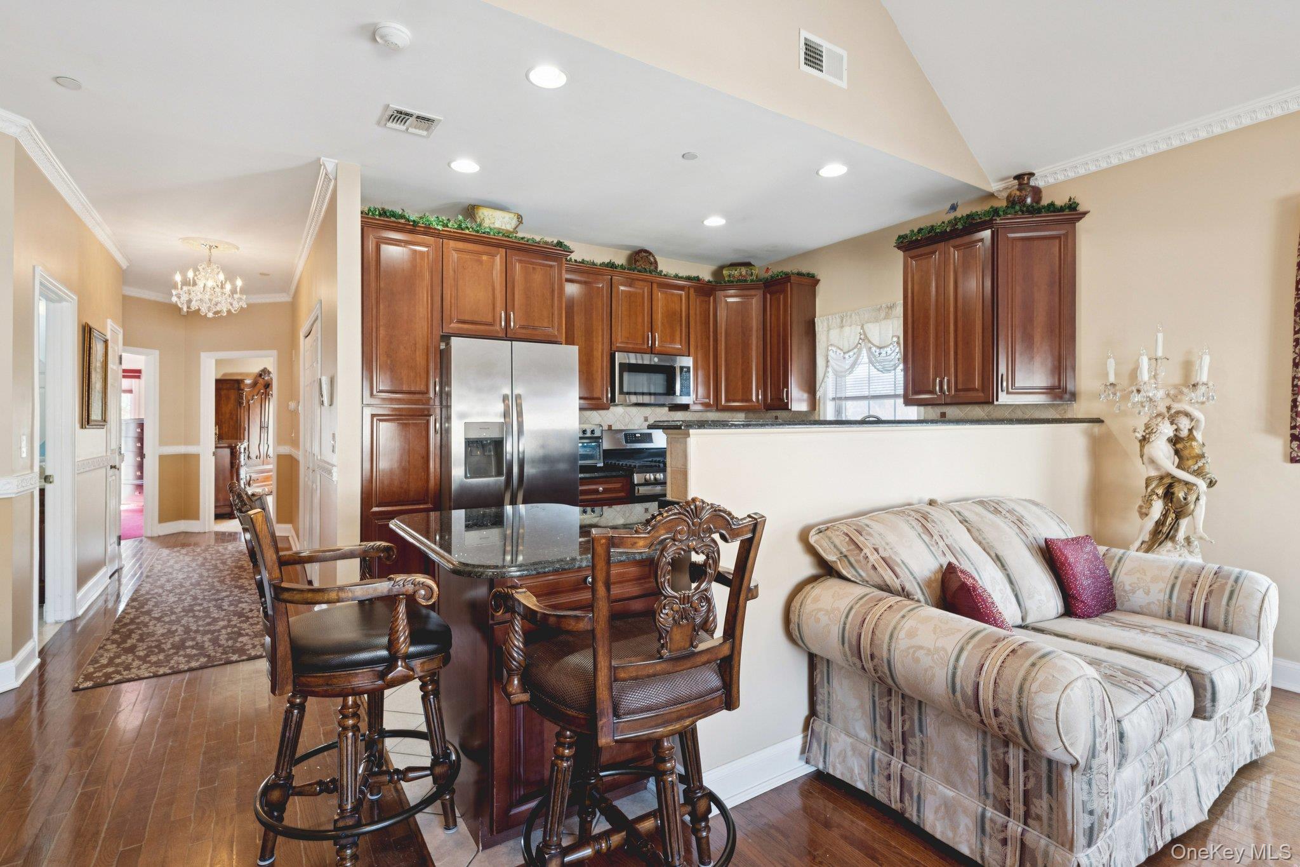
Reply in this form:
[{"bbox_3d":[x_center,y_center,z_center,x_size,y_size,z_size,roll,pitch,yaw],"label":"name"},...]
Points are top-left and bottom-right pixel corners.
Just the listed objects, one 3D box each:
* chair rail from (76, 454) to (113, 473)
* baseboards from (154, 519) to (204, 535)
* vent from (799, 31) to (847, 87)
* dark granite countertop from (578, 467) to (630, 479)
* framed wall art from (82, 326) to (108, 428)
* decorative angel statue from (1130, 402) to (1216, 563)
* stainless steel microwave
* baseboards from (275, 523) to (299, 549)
[{"bbox_3d":[-4.106,0.231,4.548,0.025,0.085,1.060,-1,1,-33],"label":"chair rail"},{"bbox_3d":[-5.510,1.095,7.240,0.520,0.150,0.100,0,0,-10],"label":"baseboards"},{"bbox_3d":[0.894,-1.909,3.132,0.350,0.200,0.017,-1,1,-33],"label":"vent"},{"bbox_3d":[-0.510,0.305,4.857,0.460,0.040,0.640,0,0,-32],"label":"dark granite countertop"},{"bbox_3d":[-3.865,-0.390,4.275,0.060,0.690,0.600,0,0,-32],"label":"framed wall art"},{"bbox_3d":[2.556,0.248,3.003,0.340,0.810,0.300,0,1,30],"label":"decorative angel statue"},{"bbox_3d":[-0.049,-0.450,5.285,0.765,0.415,0.390,0,0,-32],"label":"stainless steel microwave"},{"bbox_3d":[-3.916,1.095,6.646,0.130,0.150,1.120,0,0,-32],"label":"baseboards"}]

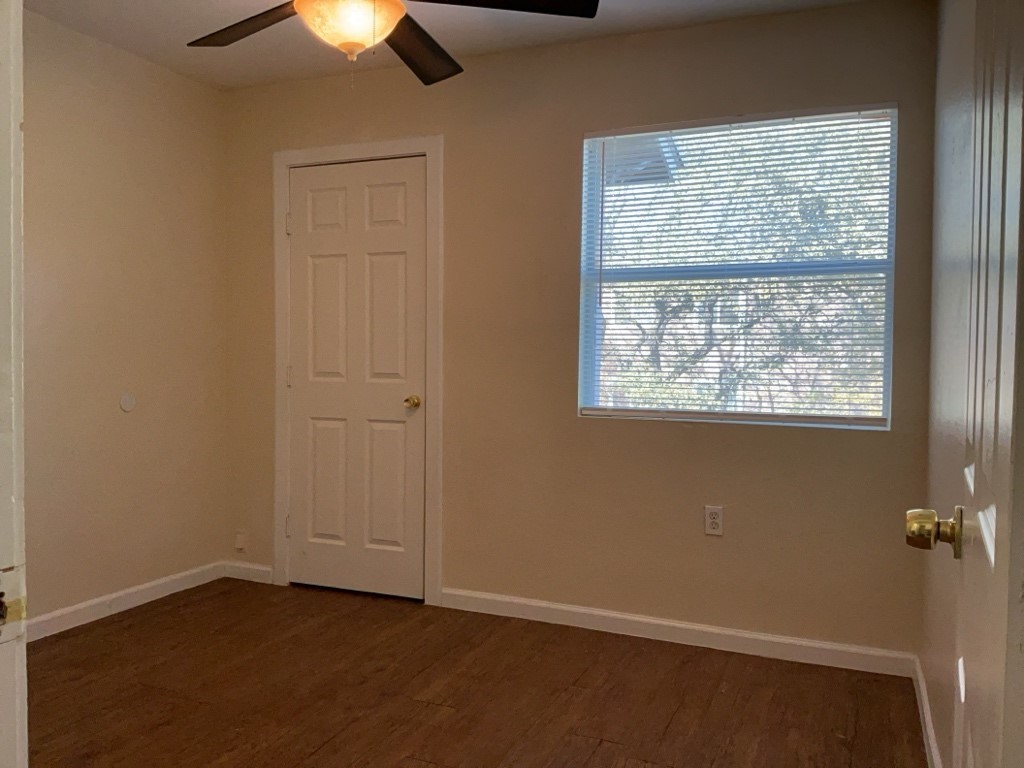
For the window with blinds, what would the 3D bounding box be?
[{"bbox_3d":[0.862,-0.439,3.186,1.190,1.185,0.100,2,2,22],"label":"window with blinds"}]

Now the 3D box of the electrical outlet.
[{"bbox_3d":[0.807,0.549,3.192,0.070,0.114,0.010,2,2,22],"label":"electrical outlet"}]

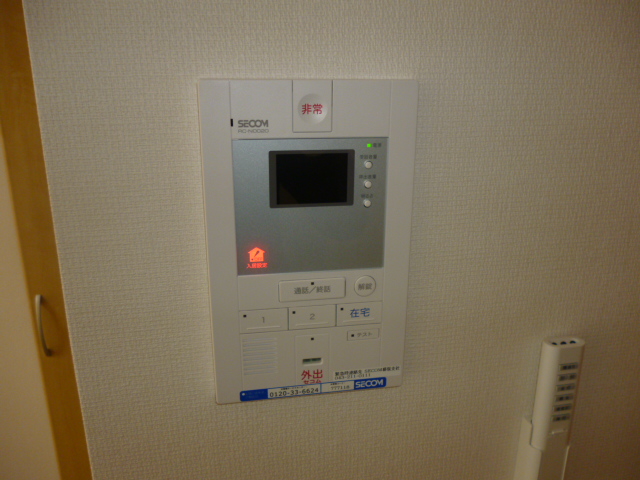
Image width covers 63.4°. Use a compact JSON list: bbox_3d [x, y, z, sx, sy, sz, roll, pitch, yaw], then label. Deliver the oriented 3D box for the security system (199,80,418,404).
[{"bbox_3d":[-0.009,0.006,0.459,0.175,0.282,0.025,-2,16,-9],"label":"security system"}]

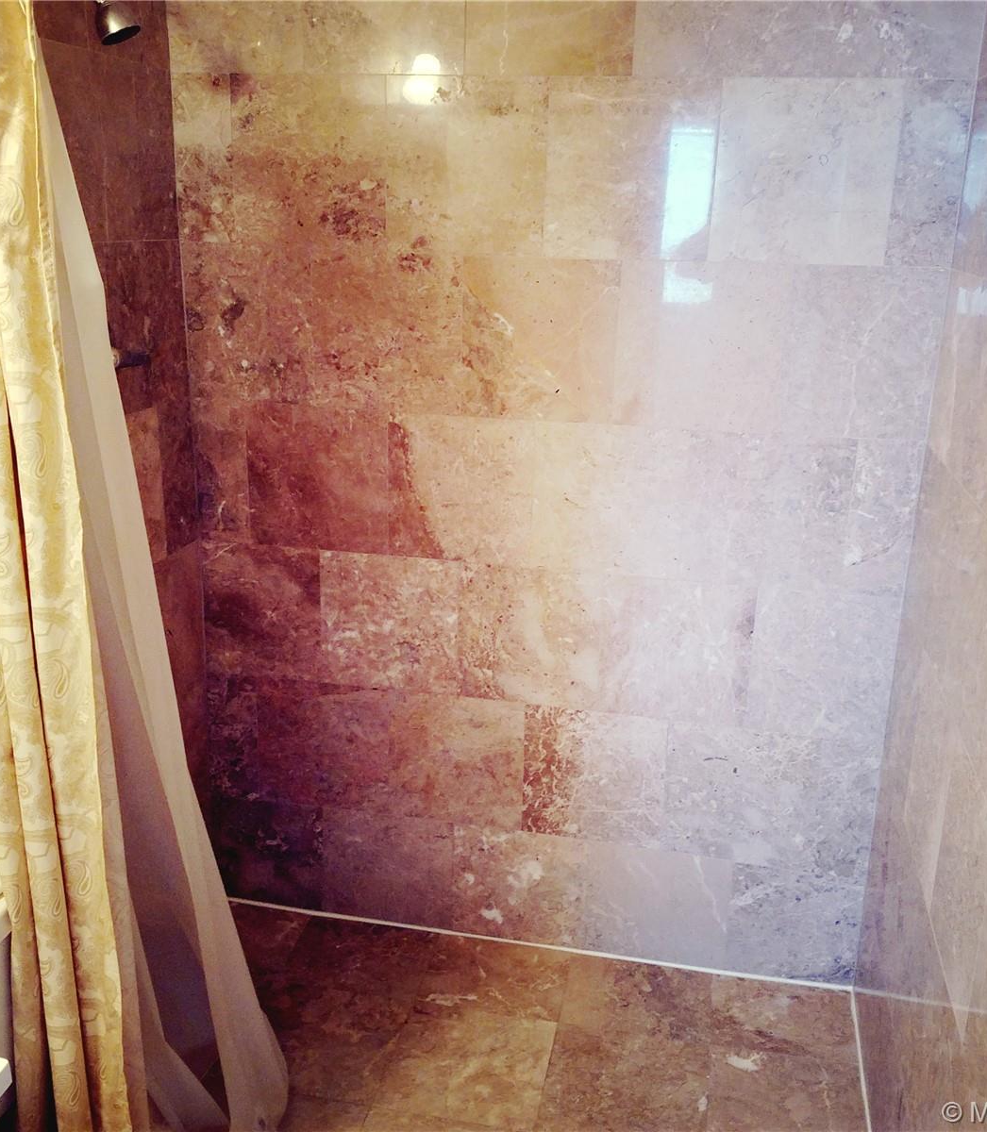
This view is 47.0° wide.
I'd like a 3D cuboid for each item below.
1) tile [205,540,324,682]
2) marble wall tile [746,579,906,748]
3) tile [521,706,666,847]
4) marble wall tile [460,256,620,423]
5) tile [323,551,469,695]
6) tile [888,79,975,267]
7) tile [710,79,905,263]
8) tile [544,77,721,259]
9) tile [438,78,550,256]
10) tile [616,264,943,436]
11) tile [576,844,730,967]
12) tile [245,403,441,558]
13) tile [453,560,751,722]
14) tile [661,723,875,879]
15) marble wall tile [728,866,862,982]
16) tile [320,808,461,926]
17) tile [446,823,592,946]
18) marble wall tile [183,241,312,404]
[{"bbox_3d":[-0.508,0.098,2.465,0.272,0.305,0.012,5,18,11],"label":"tile"},{"bbox_3d":[0.652,0.197,2.239,0.271,0.305,0.012,5,18,11],"label":"marble wall tile"},{"bbox_3d":[0.218,0.451,2.442,0.305,0.306,0.014,5,18,10],"label":"tile"},{"bbox_3d":[0.086,-0.434,2.168,0.305,0.305,0.012,5,18,11],"label":"marble wall tile"},{"bbox_3d":[-0.224,0.124,2.428,0.305,0.305,0.014,5,18,10],"label":"tile"},{"bbox_3d":[0.754,-0.680,1.978,0.119,0.314,0.014,5,18,10],"label":"tile"},{"bbox_3d":[0.546,-0.697,2.015,0.305,0.314,0.014,5,18,10],"label":"tile"},{"bbox_3d":[0.247,-0.721,2.068,0.305,0.314,0.014,5,18,10],"label":"tile"},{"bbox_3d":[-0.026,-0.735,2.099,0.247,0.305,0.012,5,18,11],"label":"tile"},{"bbox_3d":[0.517,-0.398,2.084,0.576,0.305,0.012,5,18,11],"label":"tile"},{"bbox_3d":[0.357,0.743,2.474,0.305,0.282,0.012,5,18,11],"label":"tile"},{"bbox_3d":[-0.331,-0.178,2.340,0.375,0.305,0.012,5,18,11],"label":"tile"},{"bbox_3d":[0.221,0.160,2.323,0.610,0.305,0.012,5,18,11],"label":"tile"},{"bbox_3d":[0.579,0.480,2.378,0.430,0.306,0.014,5,18,10],"label":"tile"},{"bbox_3d":[0.648,0.763,2.453,0.281,0.276,0.014,5,18,10],"label":"marble wall tile"},{"bbox_3d":[-0.241,0.691,2.610,0.311,0.276,0.014,5,18,10],"label":"tile"},{"bbox_3d":[0.059,0.718,2.533,0.305,0.282,0.012,5,18,11],"label":"tile"},{"bbox_3d":[-0.491,-0.483,2.292,0.268,0.308,0.014,5,18,10],"label":"marble wall tile"}]

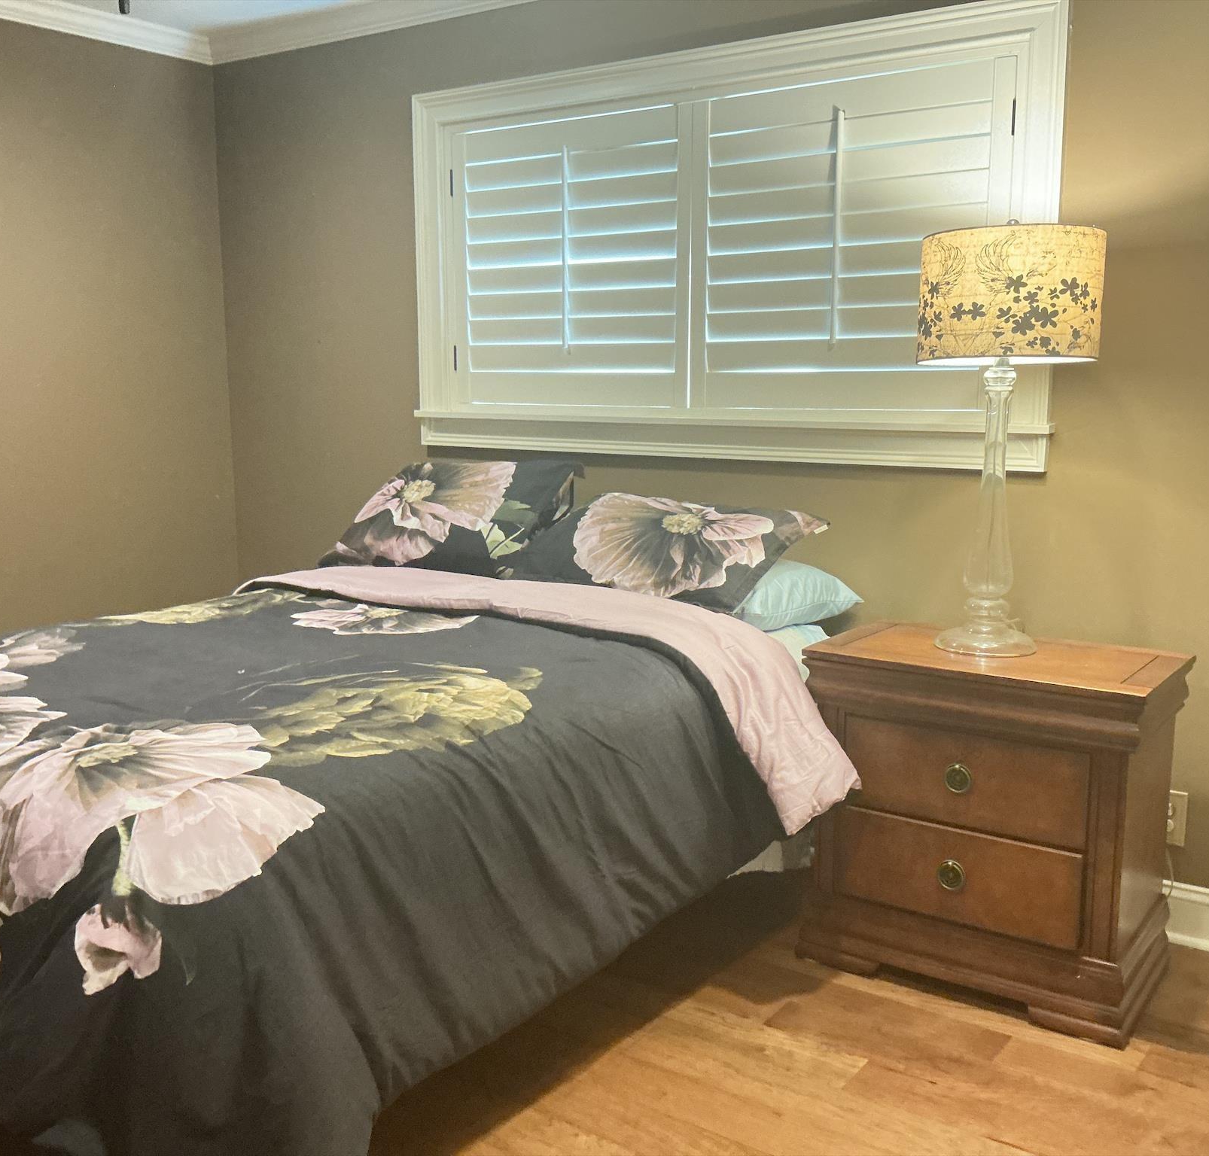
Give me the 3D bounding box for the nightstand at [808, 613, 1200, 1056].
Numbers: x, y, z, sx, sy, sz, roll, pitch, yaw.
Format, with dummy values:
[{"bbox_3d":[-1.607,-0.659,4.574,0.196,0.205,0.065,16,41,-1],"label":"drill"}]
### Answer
[{"bbox_3d":[0.816,0.500,2.660,0.695,0.698,0.400,7,12,35],"label":"nightstand"}]

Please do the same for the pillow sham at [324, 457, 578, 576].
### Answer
[{"bbox_3d":[-0.417,-0.138,3.455,0.670,0.160,0.490,6,46,33],"label":"pillow sham"}]

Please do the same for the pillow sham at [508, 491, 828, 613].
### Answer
[{"bbox_3d":[0.143,-0.066,3.049,0.680,0.160,0.490,8,34,36],"label":"pillow sham"}]

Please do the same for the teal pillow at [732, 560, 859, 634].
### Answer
[{"bbox_3d":[0.242,0.028,3.077,0.660,0.170,0.460,6,12,33],"label":"teal pillow"}]

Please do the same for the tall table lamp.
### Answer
[{"bbox_3d":[0.821,-0.287,2.587,0.375,0.877,0.375,6,12,33],"label":"tall table lamp"}]

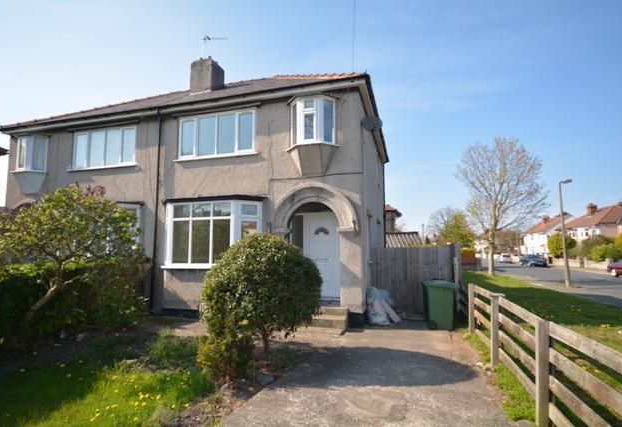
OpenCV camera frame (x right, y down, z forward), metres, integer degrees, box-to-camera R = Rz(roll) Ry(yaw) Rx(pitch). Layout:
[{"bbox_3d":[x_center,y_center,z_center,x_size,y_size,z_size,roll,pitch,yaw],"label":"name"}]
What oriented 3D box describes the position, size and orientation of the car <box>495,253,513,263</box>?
[{"bbox_3d":[30.818,7.103,53.800,1.720,1.480,4.000,-2,-6,16],"label":"car"}]

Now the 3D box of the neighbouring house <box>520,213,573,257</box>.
[{"bbox_3d":[49.000,4.870,68.000,7.200,8.200,13.000,-2,-6,18],"label":"neighbouring house"}]

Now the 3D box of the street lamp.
[{"bbox_3d":[13.677,1.005,17.804,0.800,5.750,0.280,-2,-6,18],"label":"street lamp"}]

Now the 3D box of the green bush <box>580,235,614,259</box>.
[{"bbox_3d":[30.680,3.654,36.300,2.800,2.700,2.800,-2,-6,16],"label":"green bush"}]

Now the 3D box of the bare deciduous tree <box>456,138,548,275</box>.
[{"bbox_3d":[14.039,-0.626,25.025,6.100,10.300,6.100,-2,-6,18],"label":"bare deciduous tree"}]

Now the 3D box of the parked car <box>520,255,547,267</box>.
[{"bbox_3d":[26.347,5.613,40.000,1.730,1.440,4.200,-2,-6,16],"label":"parked car"}]

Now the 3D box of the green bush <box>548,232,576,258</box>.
[{"bbox_3d":[32.851,4.288,44.300,2.900,3.500,2.900,-2,-6,16],"label":"green bush"}]

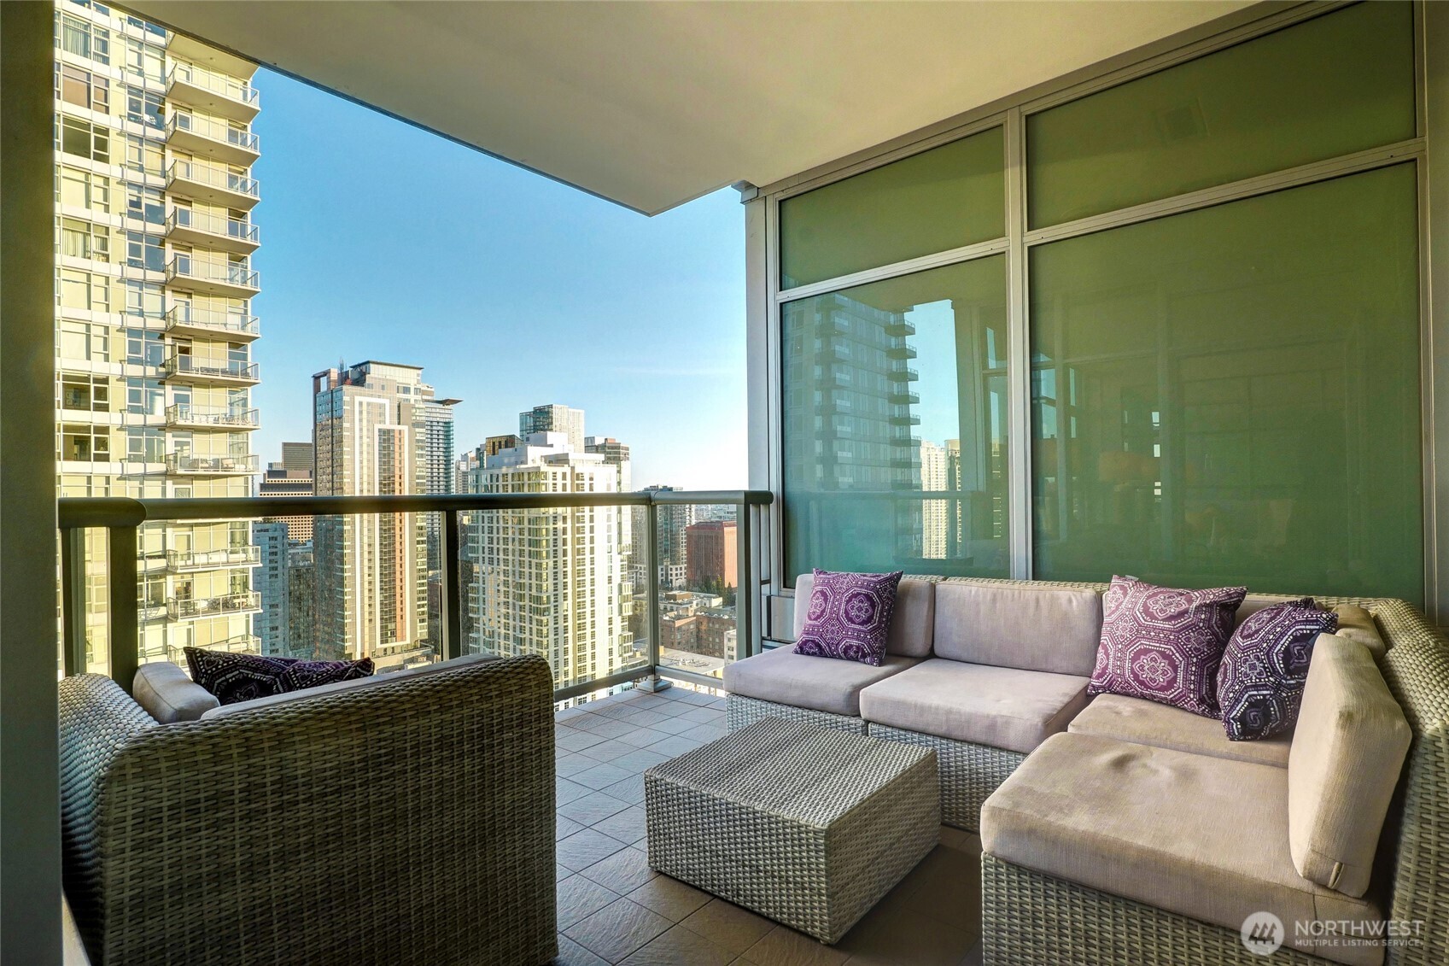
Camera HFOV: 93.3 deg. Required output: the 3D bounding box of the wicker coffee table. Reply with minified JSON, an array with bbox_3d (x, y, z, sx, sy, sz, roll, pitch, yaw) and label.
[{"bbox_3d":[0.222,1.002,2.117,0.626,0.284,0.657,-2,-2,39],"label":"wicker coffee table"}]

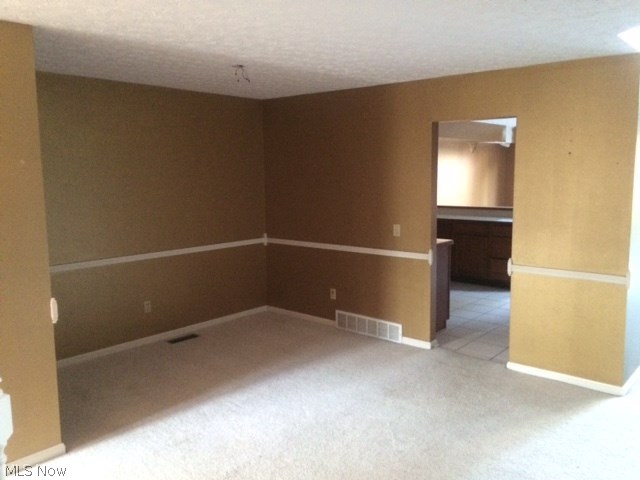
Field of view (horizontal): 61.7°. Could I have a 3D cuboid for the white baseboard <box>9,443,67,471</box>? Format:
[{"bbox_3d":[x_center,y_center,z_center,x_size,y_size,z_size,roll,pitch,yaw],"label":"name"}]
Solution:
[{"bbox_3d":[-1.612,1.244,3.054,0.015,0.069,0.320,6,10,39],"label":"white baseboard"}]

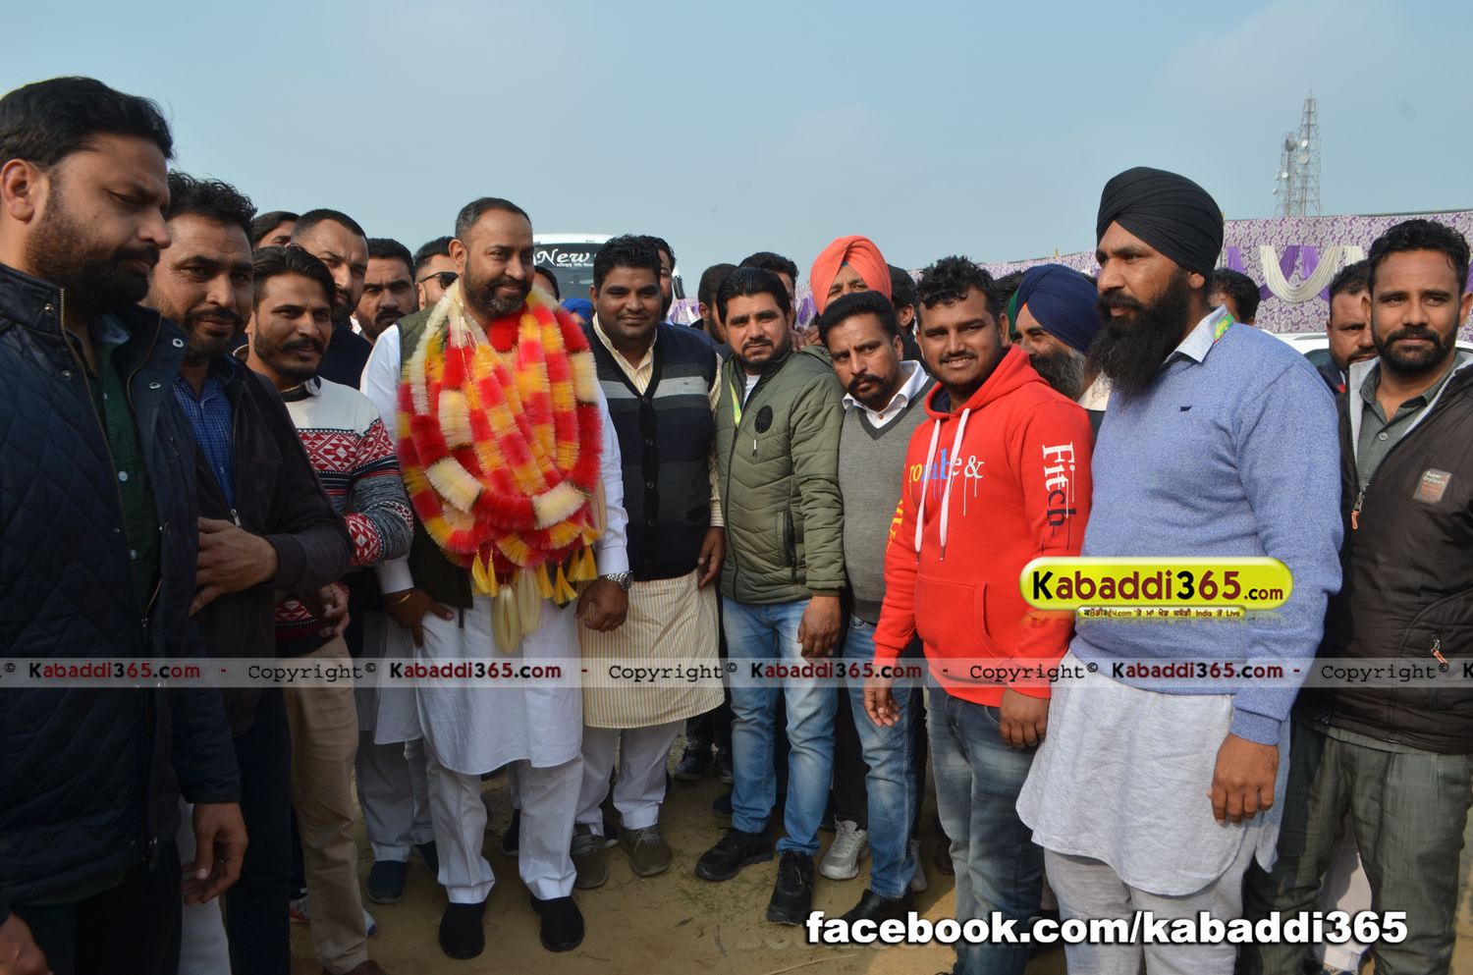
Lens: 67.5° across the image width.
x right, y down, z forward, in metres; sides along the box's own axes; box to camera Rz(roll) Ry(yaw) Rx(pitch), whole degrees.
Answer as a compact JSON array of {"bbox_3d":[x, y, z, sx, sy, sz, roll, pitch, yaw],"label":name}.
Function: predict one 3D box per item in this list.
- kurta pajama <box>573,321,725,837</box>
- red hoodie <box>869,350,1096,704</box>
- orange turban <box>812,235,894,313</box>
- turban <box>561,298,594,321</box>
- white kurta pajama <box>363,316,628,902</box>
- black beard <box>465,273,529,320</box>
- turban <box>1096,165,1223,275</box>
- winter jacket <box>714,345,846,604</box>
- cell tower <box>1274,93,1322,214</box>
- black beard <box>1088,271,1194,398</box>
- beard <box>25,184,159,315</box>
[{"bbox_3d":[-0.244,0.259,2.978,0.490,1.401,0.350,-1,7,-5],"label":"kurta pajama"},{"bbox_3d":[0.493,0.066,2.171,0.480,0.685,0.320,5,8,38],"label":"red hoodie"},{"bbox_3d":[0.320,-0.595,3.080,0.215,0.215,0.250,2,8,13],"label":"orange turban"},{"bbox_3d":[-0.877,-0.978,6.200,0.240,0.200,0.210,-6,10,-39],"label":"turban"},{"bbox_3d":[-0.573,0.310,2.632,0.610,1.383,0.390,-1,7,-9],"label":"white kurta pajama"},{"bbox_3d":[-0.514,-0.407,2.360,0.140,0.105,0.115,-4,9,-30],"label":"black beard"},{"bbox_3d":[0.698,-0.439,1.820,0.225,0.170,0.195,-3,8,-25],"label":"turban"},{"bbox_3d":[0.083,-0.035,2.780,0.480,0.630,0.300,7,10,42],"label":"winter jacket"},{"bbox_3d":[83.973,-39.117,165.000,6.500,38.000,6.000,0,7,0],"label":"cell tower"},{"bbox_3d":[0.646,-0.243,1.760,0.150,0.200,0.150,-3,8,-25],"label":"black beard"},{"bbox_3d":[-0.703,-0.259,1.200,0.120,0.130,0.135,12,10,10],"label":"beard"}]

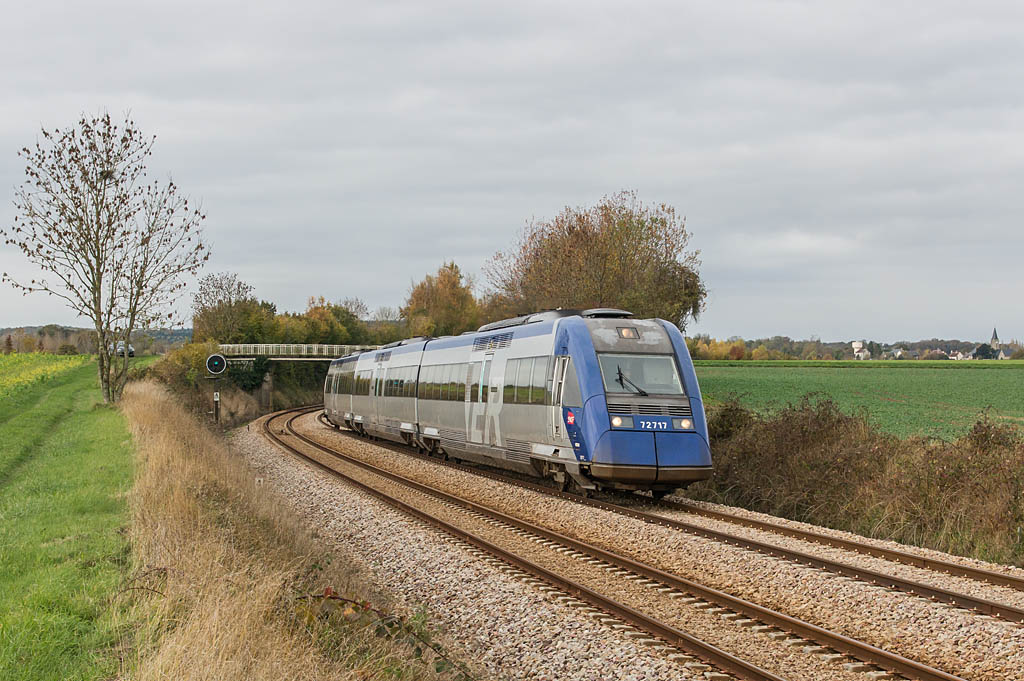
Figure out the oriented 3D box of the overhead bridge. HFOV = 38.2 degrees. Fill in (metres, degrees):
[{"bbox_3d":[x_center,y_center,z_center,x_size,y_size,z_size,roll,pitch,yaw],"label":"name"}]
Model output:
[{"bbox_3d":[-21.111,1.214,156.000,19.740,1.790,3.200,0,-1,0],"label":"overhead bridge"}]

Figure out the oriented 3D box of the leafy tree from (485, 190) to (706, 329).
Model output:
[{"bbox_3d":[4.520,-2.761,80.000,12.020,10.720,10.500,0,-1,0],"label":"leafy tree"}]

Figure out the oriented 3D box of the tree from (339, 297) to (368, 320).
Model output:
[{"bbox_3d":[-23.204,-1.891,215.000,5.240,9.020,5.240,0,-1,0],"label":"tree"}]

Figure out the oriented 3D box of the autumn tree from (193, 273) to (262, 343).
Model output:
[{"bbox_3d":[-32.568,-3.012,168.000,7.960,9.440,7.500,0,-1,0],"label":"autumn tree"}]

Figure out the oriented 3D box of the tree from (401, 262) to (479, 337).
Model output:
[{"bbox_3d":[-5.985,-1.899,122.000,6.440,9.080,6.440,0,-1,0],"label":"tree"}]

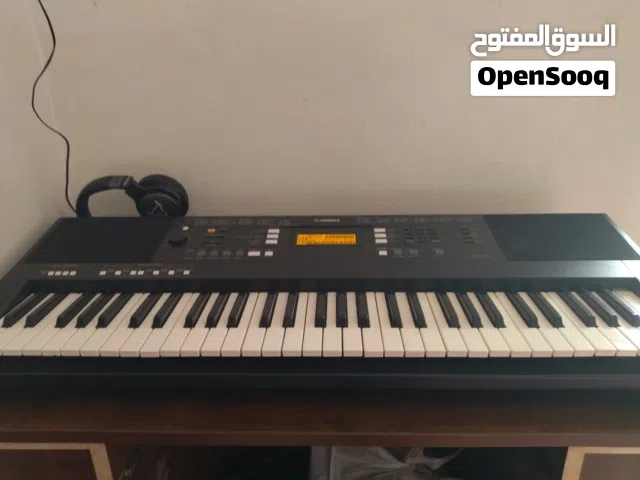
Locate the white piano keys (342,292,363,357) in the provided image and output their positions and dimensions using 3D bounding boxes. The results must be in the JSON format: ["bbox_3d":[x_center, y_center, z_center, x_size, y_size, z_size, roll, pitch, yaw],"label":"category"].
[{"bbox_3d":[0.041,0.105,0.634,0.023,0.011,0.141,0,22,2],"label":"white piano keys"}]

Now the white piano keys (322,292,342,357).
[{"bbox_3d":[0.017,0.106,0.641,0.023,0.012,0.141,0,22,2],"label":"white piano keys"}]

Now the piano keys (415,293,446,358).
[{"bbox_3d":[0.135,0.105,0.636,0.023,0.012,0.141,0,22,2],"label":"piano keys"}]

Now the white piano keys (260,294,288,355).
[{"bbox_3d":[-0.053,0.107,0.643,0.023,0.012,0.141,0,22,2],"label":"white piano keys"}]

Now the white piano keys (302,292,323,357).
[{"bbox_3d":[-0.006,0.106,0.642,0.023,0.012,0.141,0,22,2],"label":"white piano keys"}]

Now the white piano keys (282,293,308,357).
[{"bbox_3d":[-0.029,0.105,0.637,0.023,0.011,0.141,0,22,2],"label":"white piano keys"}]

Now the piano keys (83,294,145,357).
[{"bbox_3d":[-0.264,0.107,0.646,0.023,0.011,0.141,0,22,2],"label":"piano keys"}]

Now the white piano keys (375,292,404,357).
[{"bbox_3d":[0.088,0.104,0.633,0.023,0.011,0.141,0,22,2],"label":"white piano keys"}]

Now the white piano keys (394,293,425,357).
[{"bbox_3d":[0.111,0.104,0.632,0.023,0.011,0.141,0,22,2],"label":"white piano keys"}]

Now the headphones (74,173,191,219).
[{"bbox_3d":[-0.344,-0.032,0.936,0.190,0.176,0.068,0,22,2],"label":"headphones"}]

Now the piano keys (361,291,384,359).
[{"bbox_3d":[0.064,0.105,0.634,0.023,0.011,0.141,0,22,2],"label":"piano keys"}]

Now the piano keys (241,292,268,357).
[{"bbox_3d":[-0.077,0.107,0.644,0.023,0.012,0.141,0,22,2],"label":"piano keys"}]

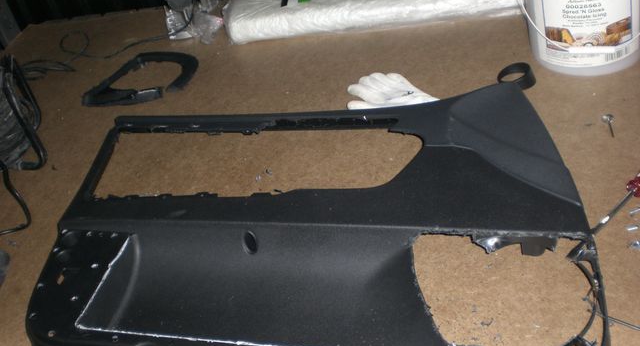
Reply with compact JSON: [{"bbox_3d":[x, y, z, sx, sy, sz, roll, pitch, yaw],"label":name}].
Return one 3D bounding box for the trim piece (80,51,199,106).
[{"bbox_3d":[-0.444,-0.248,1.780,0.276,0.030,0.232,-2,37,17],"label":"trim piece"}]

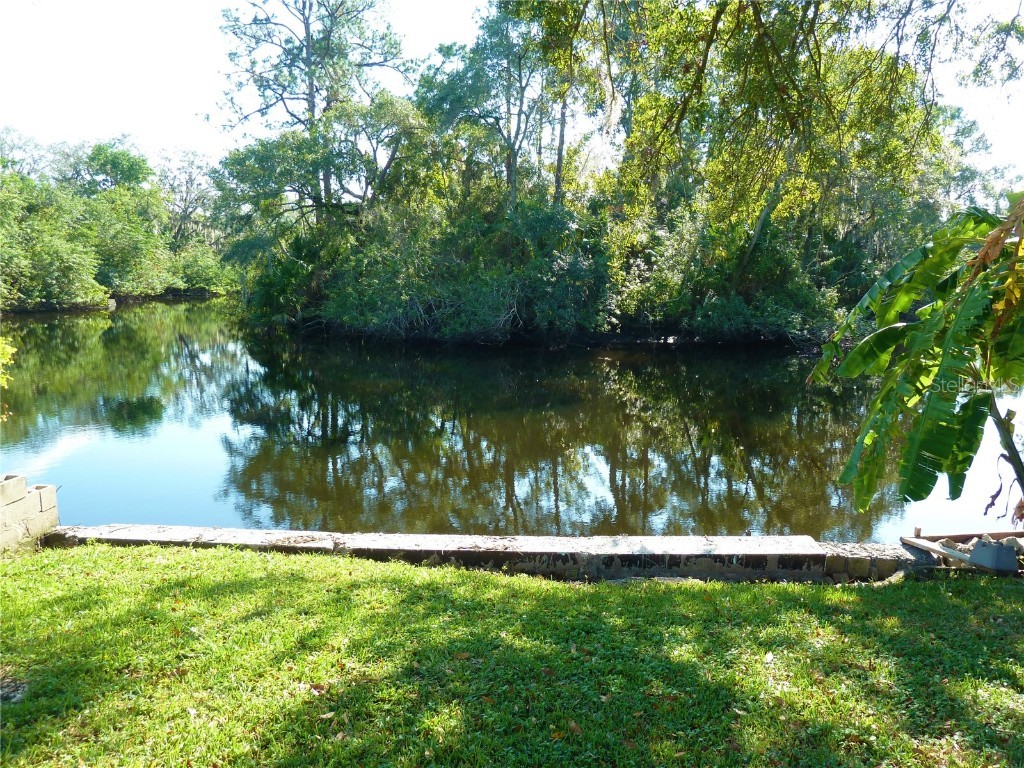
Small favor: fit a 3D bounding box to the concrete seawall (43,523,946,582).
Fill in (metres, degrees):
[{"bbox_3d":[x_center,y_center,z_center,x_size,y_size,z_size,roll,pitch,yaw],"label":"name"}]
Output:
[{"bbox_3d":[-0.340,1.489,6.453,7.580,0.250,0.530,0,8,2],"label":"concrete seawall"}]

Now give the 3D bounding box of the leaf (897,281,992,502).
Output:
[{"bbox_3d":[3.100,0.054,5.300,0.600,1.520,0.500,4,9,28],"label":"leaf"}]

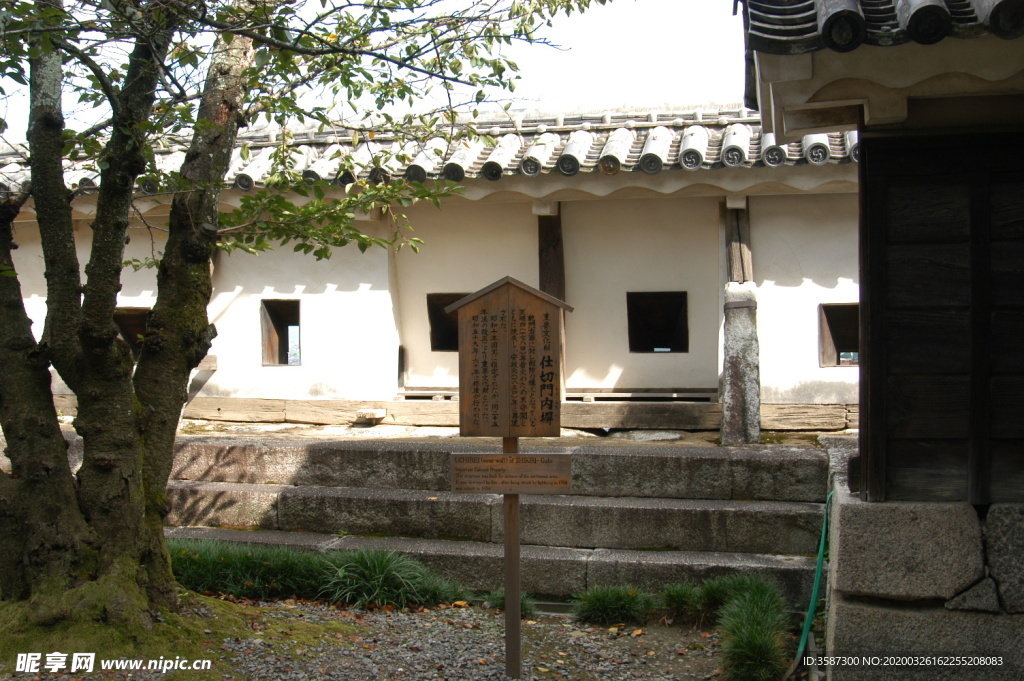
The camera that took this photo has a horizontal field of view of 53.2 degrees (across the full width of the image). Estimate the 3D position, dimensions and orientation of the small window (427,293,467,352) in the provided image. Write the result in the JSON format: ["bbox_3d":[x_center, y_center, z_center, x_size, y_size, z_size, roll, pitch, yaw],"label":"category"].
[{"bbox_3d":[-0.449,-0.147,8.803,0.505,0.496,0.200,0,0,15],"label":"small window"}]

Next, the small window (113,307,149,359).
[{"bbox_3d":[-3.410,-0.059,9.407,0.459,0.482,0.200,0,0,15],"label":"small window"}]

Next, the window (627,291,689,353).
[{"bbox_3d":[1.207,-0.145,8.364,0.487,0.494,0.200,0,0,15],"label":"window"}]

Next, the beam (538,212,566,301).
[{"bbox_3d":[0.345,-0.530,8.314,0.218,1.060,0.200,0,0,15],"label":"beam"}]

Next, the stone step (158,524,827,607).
[{"bbox_3d":[-0.313,1.413,6.458,4.338,0.240,0.450,0,0,15],"label":"stone step"}]

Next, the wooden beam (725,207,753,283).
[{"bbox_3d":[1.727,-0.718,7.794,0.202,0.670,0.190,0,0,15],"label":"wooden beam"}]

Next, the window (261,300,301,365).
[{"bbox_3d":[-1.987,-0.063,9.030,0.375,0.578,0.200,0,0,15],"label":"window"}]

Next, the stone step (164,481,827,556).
[{"bbox_3d":[-0.325,1.167,6.863,4.641,0.257,0.460,0,0,15],"label":"stone step"}]

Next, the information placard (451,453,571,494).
[{"bbox_3d":[0.000,0.594,4.559,0.535,0.181,0.028,0,0,3],"label":"information placard"}]

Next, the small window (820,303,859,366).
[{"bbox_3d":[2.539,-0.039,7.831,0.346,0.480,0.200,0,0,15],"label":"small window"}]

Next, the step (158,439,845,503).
[{"bbox_3d":[-0.337,0.904,7.318,4.965,0.274,0.500,0,0,15],"label":"step"}]

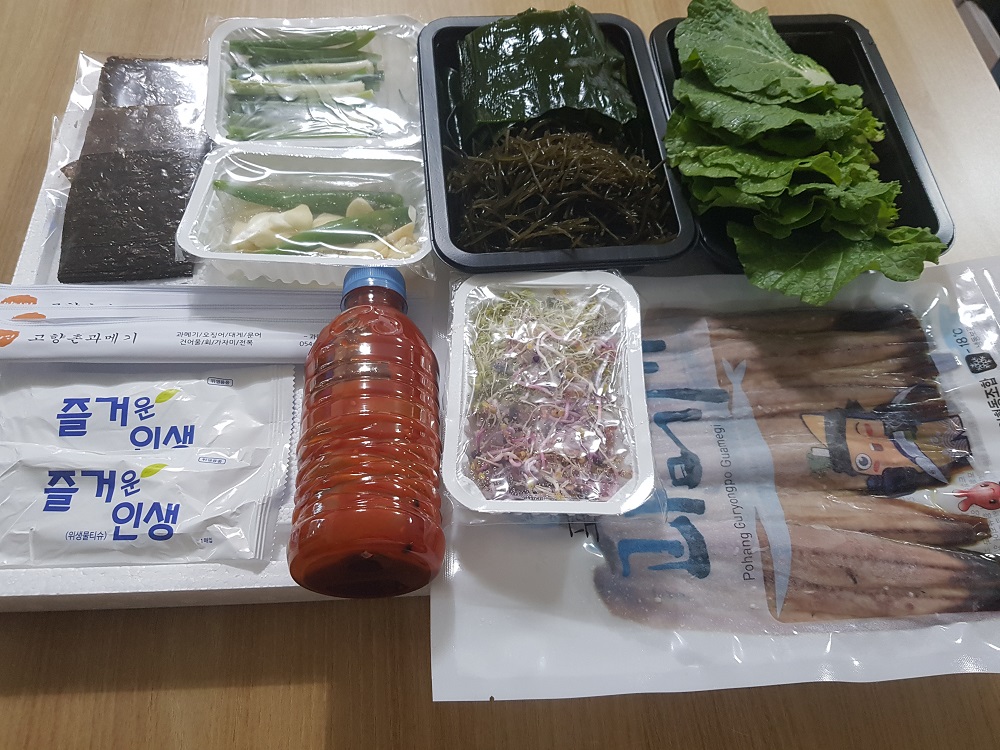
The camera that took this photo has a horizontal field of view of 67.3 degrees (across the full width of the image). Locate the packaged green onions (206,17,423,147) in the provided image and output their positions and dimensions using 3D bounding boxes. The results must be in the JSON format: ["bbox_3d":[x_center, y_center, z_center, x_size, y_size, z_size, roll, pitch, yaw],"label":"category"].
[{"bbox_3d":[-0.122,-0.181,0.493,0.135,0.032,0.101,-3,68,-6],"label":"packaged green onions"}]

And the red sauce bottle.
[{"bbox_3d":[-0.059,0.019,0.343,0.067,0.067,0.149,-2,61,-3],"label":"red sauce bottle"}]

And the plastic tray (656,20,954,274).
[{"bbox_3d":[0.183,-0.145,0.488,0.150,0.045,0.206,-3,62,-4],"label":"plastic tray"}]

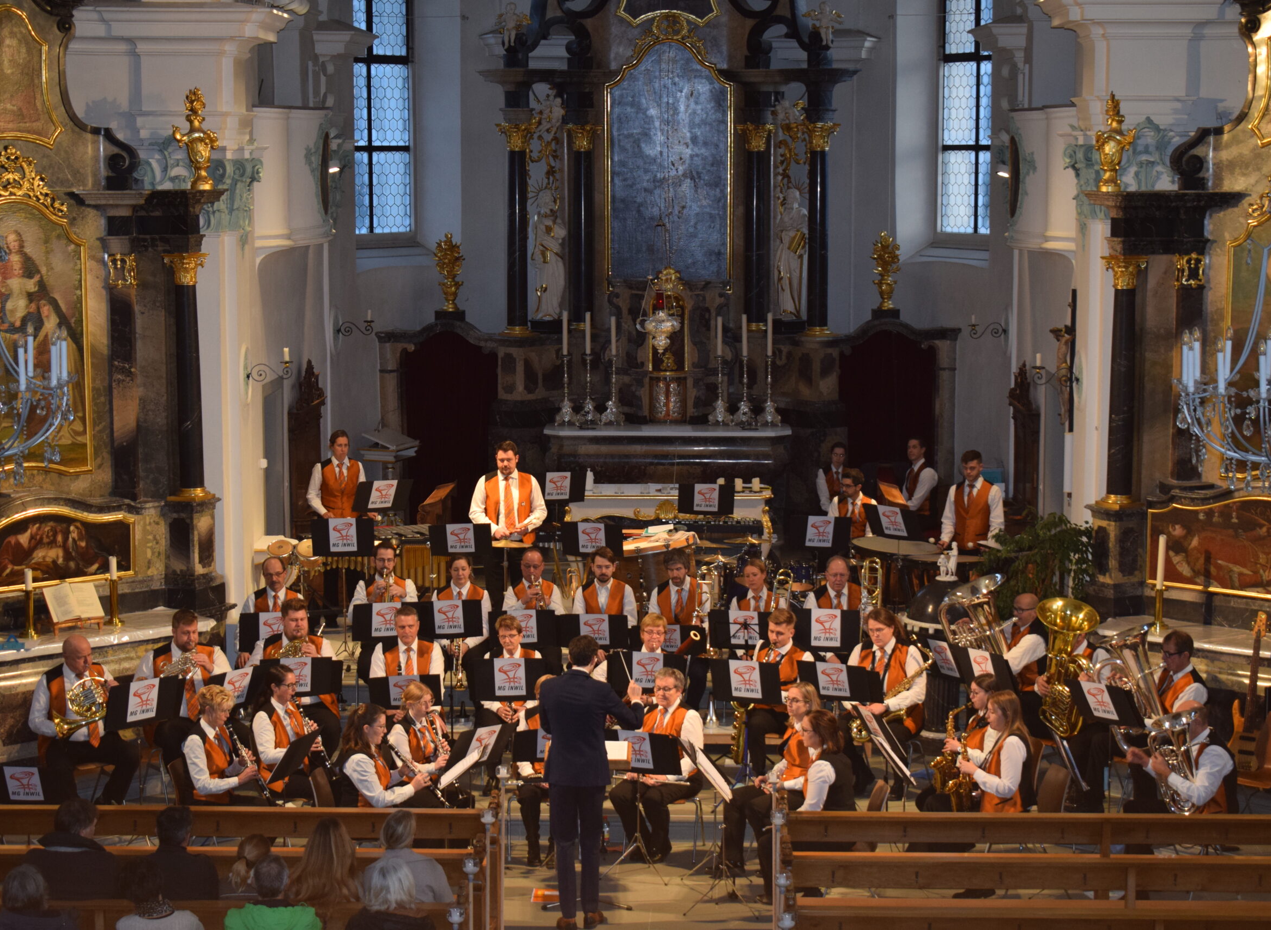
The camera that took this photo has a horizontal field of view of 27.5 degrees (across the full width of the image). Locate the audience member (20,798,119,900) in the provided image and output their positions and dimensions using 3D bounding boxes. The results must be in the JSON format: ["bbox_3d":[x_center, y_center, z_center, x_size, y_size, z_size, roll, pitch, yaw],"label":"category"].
[{"bbox_3d":[-2.940,2.401,13.693,0.530,1.370,0.720,0,7,2],"label":"audience member"}]

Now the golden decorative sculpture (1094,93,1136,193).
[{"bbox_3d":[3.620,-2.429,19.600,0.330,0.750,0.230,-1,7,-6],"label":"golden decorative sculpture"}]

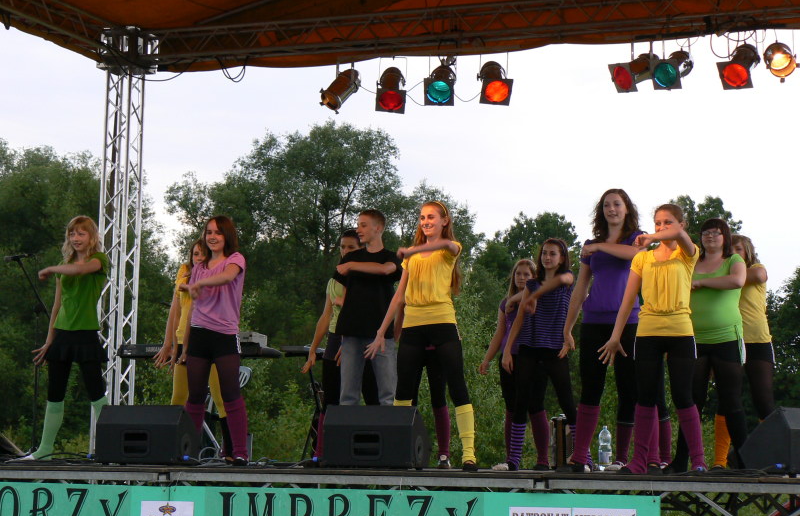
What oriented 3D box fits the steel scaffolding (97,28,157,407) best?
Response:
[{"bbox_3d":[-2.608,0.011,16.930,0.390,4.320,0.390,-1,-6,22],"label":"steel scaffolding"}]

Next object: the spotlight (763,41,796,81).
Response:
[{"bbox_3d":[3.096,-1.606,14.850,0.260,0.250,0.370,1,20,4],"label":"spotlight"}]

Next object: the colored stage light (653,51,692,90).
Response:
[{"bbox_3d":[2.279,-1.566,15.150,0.260,0.255,0.360,-3,19,35],"label":"colored stage light"}]

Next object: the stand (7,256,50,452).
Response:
[{"bbox_3d":[-2.671,0.705,13.200,0.500,1.430,0.420,-3,-7,35],"label":"stand"}]

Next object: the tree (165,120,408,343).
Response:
[{"bbox_3d":[-2.870,0.589,44.590,6.000,8.000,5.500,1,-6,0],"label":"tree"}]

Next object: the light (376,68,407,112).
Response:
[{"bbox_3d":[-0.070,-1.485,16.100,0.260,0.360,0.255,1,-45,3],"label":"light"}]

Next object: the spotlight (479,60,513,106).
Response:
[{"bbox_3d":[0.815,-1.518,15.760,0.260,0.255,0.360,2,37,-7],"label":"spotlight"}]

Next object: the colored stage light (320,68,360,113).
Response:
[{"bbox_3d":[-0.525,-1.516,16.300,0.250,0.370,0.260,44,-23,-19],"label":"colored stage light"}]

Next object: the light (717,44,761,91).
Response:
[{"bbox_3d":[2.805,-1.571,14.970,0.260,0.255,0.360,-3,32,34],"label":"light"}]

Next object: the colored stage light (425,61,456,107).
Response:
[{"bbox_3d":[0.373,-1.516,15.950,0.260,0.255,0.360,0,31,13],"label":"colored stage light"}]

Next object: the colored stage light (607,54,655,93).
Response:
[{"bbox_3d":[1.979,-1.562,15.300,0.360,0.255,0.260,-30,14,-35],"label":"colored stage light"}]

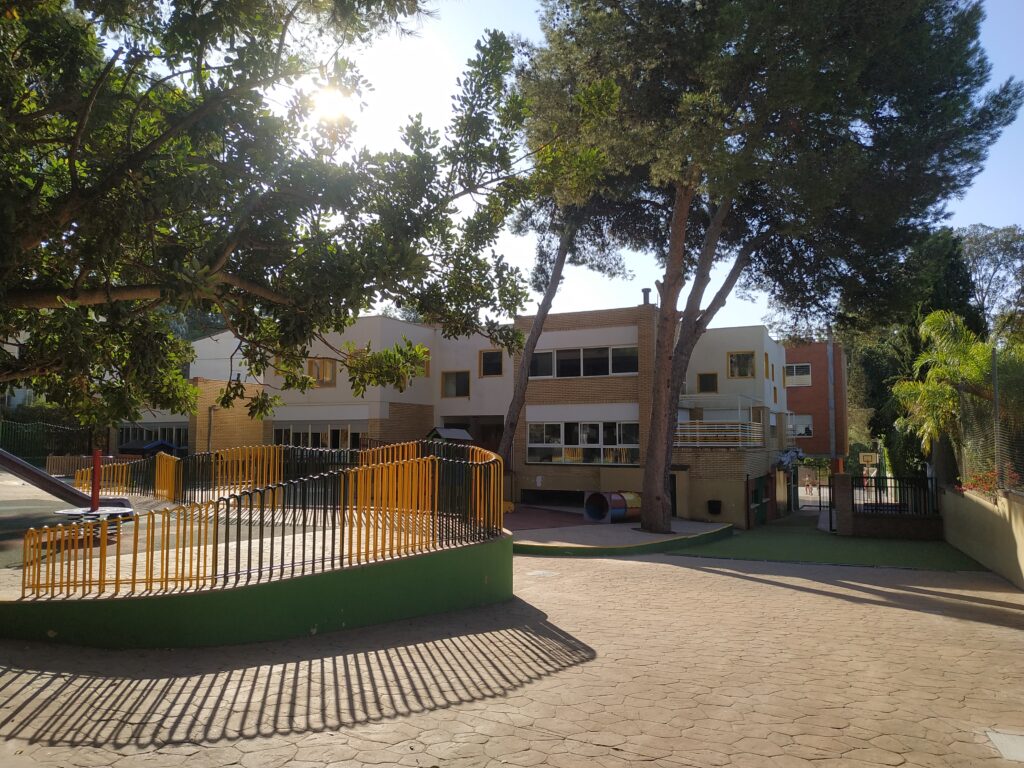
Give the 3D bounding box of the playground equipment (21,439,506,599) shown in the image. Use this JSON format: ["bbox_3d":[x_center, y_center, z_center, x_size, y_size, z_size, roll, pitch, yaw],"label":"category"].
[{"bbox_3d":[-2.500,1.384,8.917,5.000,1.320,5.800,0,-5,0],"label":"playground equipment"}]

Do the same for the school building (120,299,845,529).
[{"bbox_3d":[-2.849,2.041,37.638,31.310,8.190,17.100,-2,-5,27],"label":"school building"}]

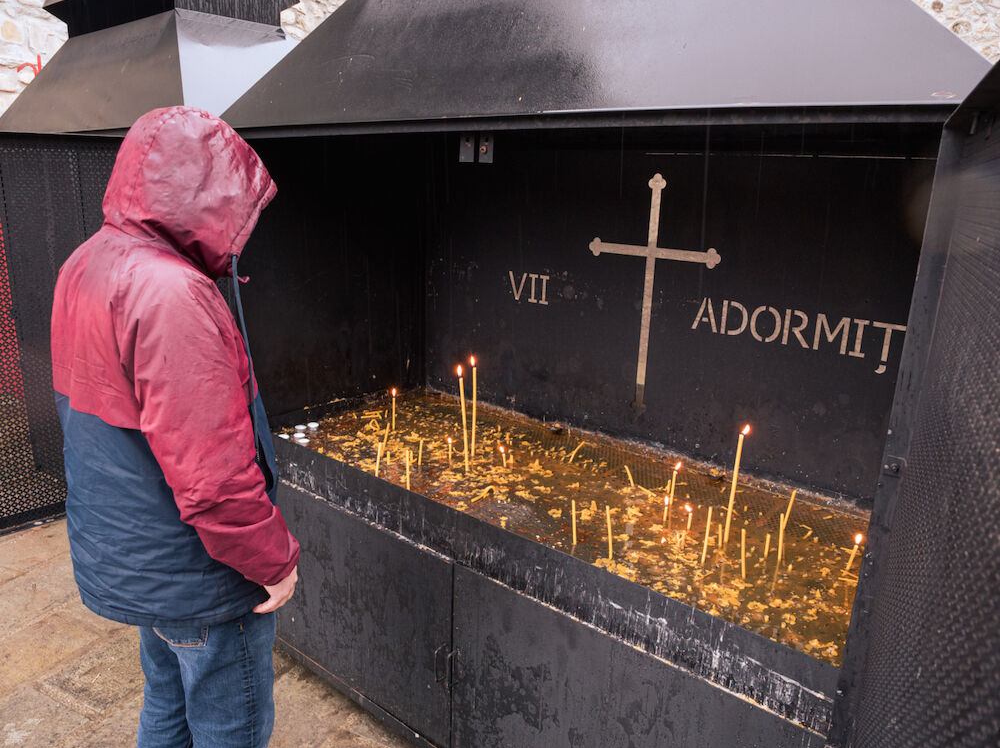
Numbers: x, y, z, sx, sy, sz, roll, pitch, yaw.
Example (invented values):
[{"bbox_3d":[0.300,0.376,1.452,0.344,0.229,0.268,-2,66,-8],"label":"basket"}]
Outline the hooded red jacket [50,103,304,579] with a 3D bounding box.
[{"bbox_3d":[-0.609,-0.043,1.324,0.430,0.880,0.570,-13,21,-42],"label":"hooded red jacket"}]

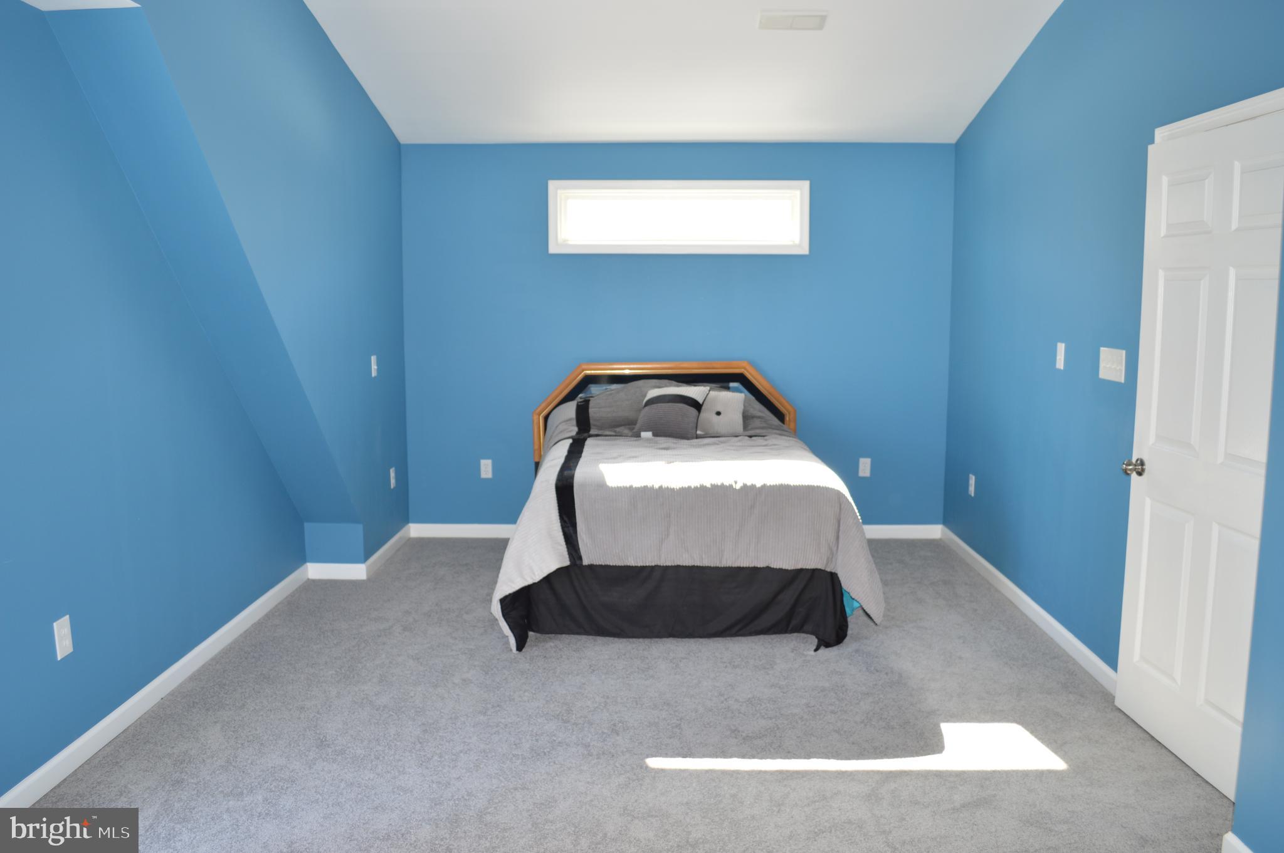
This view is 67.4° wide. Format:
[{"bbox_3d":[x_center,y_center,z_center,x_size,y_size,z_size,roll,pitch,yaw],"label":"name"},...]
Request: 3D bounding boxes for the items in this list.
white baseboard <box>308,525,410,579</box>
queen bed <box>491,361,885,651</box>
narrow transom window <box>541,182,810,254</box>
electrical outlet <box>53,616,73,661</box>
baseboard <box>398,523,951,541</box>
[{"bbox_3d":[-1.603,0.705,5.519,0.325,0.087,0.866,0,8,1],"label":"white baseboard"},{"bbox_3d":[0.181,0.283,4.912,1.720,1.090,1.870,0,8,-1],"label":"queen bed"},{"bbox_3d":[0.219,-1.230,5.660,1.531,0.424,0.080,0,8,1],"label":"narrow transom window"},{"bbox_3d":[-1.815,0.663,3.020,0.008,0.118,0.072,0,8,1],"label":"electrical outlet"},{"bbox_3d":[0.202,0.646,5.914,3.269,0.087,0.016,0,8,1],"label":"baseboard"}]

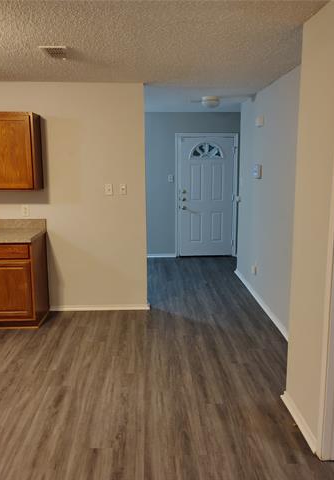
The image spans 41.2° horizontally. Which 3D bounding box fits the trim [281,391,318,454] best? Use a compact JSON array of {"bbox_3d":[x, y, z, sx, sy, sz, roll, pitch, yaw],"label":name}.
[{"bbox_3d":[0.827,1.129,2.819,0.024,0.075,0.635,0,10,-2],"label":"trim"}]

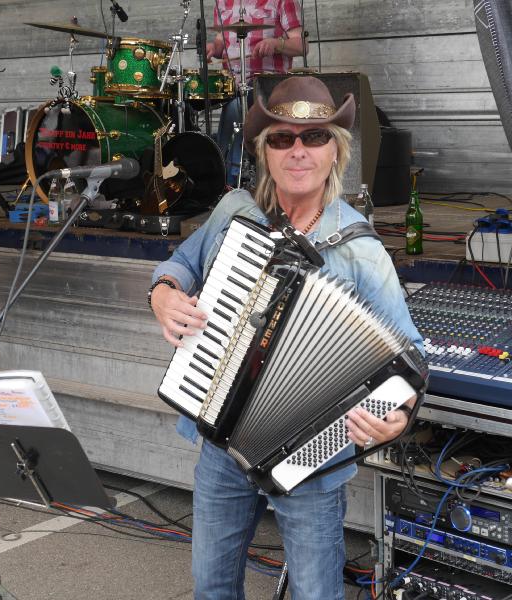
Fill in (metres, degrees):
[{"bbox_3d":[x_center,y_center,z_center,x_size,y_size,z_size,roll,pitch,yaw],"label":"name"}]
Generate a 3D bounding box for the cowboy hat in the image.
[{"bbox_3d":[0.095,-0.406,2.530,0.245,0.147,0.310,-4,1,9],"label":"cowboy hat"}]

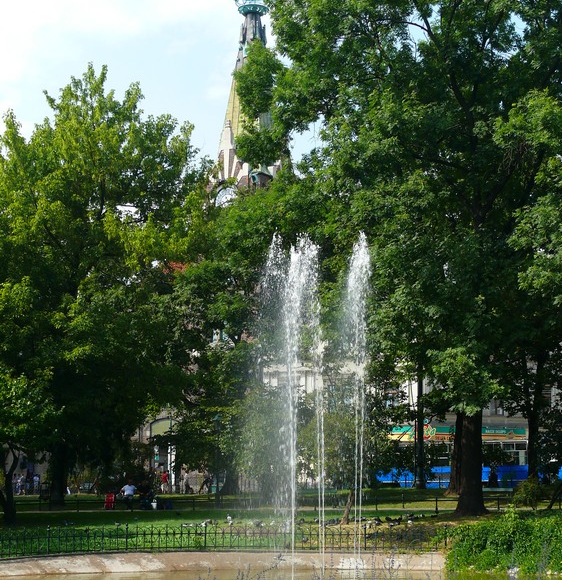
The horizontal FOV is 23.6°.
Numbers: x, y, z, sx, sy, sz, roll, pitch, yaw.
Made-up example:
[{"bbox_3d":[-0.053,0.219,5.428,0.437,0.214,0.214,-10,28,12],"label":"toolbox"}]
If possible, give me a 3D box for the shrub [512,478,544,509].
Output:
[{"bbox_3d":[9.658,7.940,52.405,1.249,1.235,1.250,0,-8,0],"label":"shrub"}]

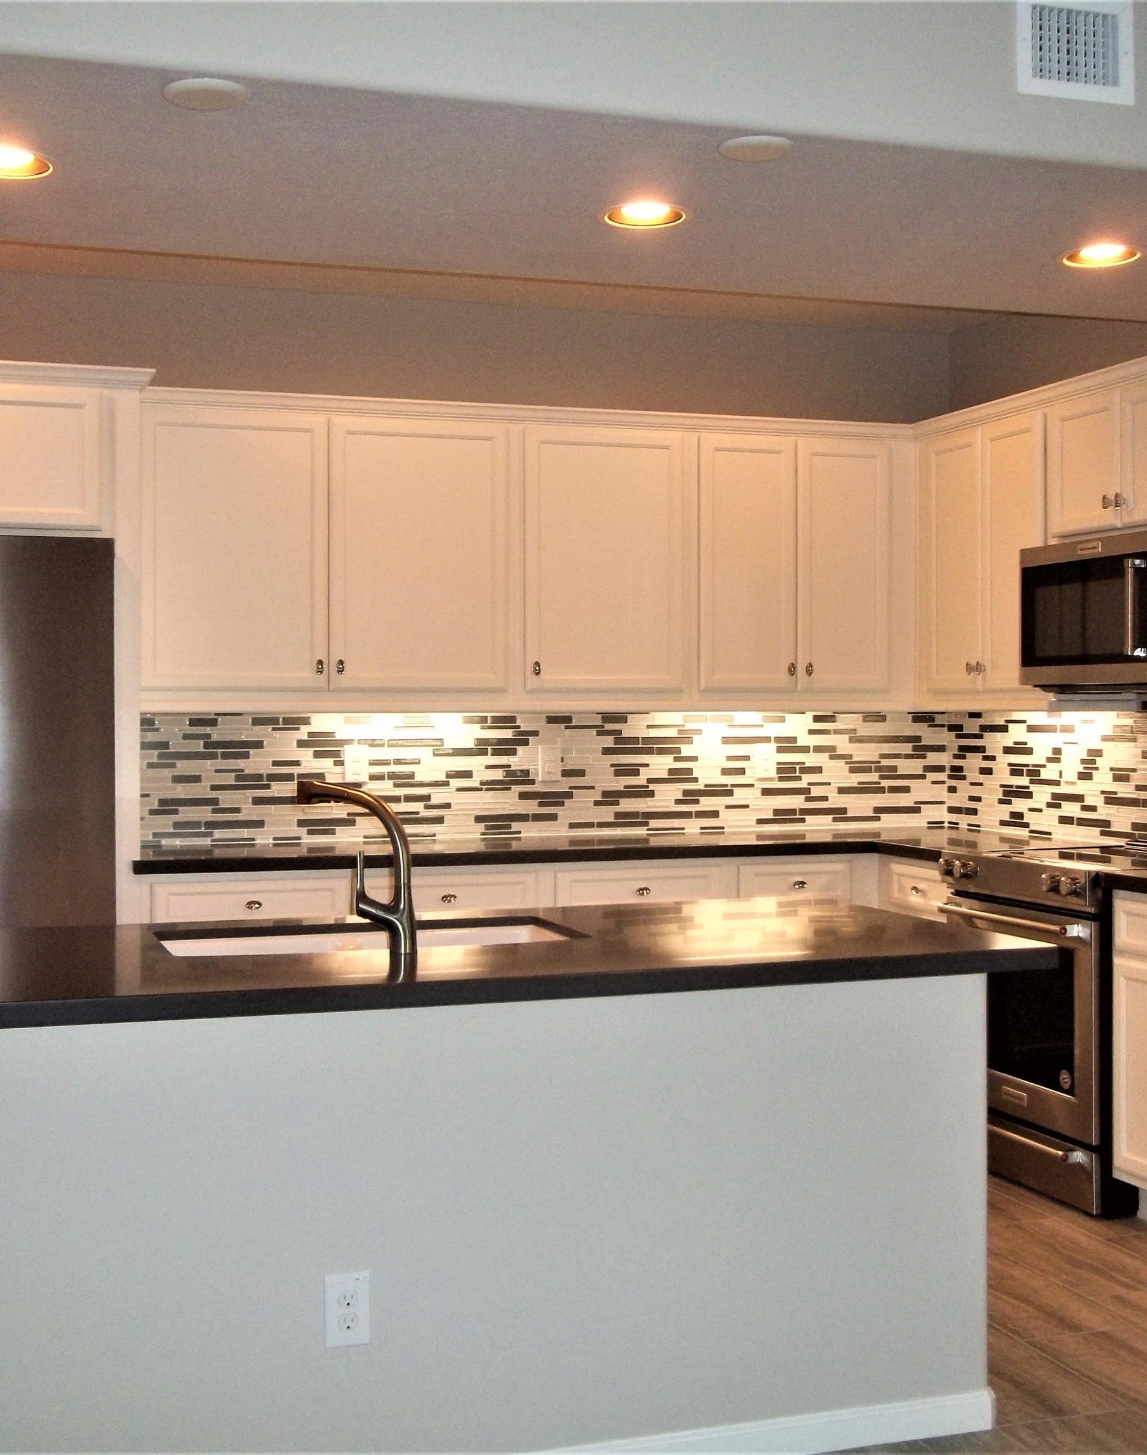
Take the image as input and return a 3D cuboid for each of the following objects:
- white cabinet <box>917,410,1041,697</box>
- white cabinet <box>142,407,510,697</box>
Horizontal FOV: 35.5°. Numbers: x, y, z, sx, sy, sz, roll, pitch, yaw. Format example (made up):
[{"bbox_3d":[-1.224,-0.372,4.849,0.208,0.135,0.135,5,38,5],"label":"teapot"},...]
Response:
[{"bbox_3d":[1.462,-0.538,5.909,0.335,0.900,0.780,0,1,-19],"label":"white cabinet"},{"bbox_3d":[-0.798,-0.544,5.724,1.170,0.898,0.335,0,1,-19],"label":"white cabinet"}]

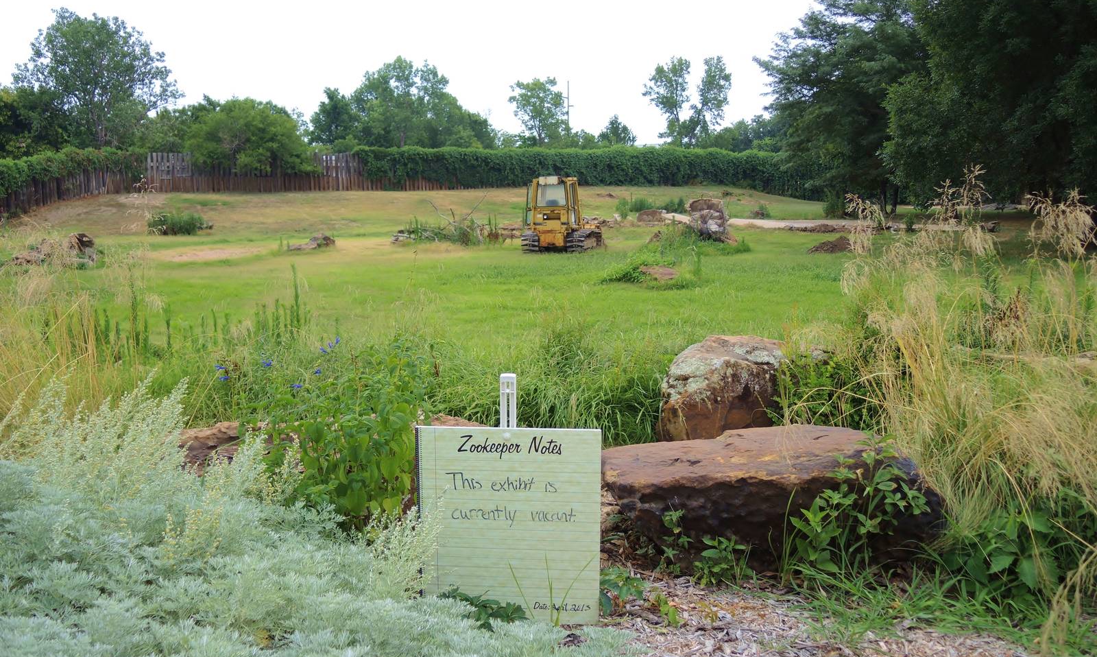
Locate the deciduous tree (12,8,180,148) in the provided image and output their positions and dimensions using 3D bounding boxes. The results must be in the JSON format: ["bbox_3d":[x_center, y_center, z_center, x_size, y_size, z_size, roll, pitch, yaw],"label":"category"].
[{"bbox_3d":[-33.000,-16.306,64.320,12.400,14.100,11.800,0,8,0],"label":"deciduous tree"}]

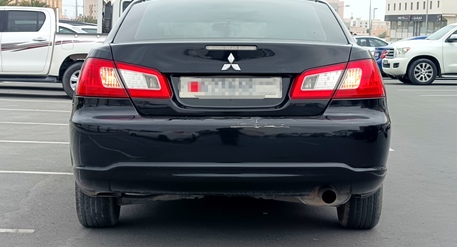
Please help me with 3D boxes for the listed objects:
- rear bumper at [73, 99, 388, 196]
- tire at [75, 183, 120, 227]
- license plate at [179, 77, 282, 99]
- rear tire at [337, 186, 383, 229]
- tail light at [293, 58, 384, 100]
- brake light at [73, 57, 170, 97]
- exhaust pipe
[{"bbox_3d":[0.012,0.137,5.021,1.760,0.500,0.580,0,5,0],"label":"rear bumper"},{"bbox_3d":[-0.779,0.312,5.851,0.225,0.660,0.660,0,5,0],"label":"tire"},{"bbox_3d":[0.017,-0.185,4.852,0.520,0.112,0.020,0,5,0],"label":"license plate"},{"bbox_3d":[0.796,0.319,5.849,0.225,0.660,0.660,0,5,0],"label":"rear tire"},{"bbox_3d":[0.580,-0.224,4.989,0.520,0.210,0.260,-1,5,-12],"label":"tail light"},{"bbox_3d":[-0.548,-0.229,4.990,0.520,0.210,0.260,1,5,12],"label":"brake light"},{"bbox_3d":[0.524,0.374,5.031,0.080,0.080,0.200,0,5,0],"label":"exhaust pipe"}]

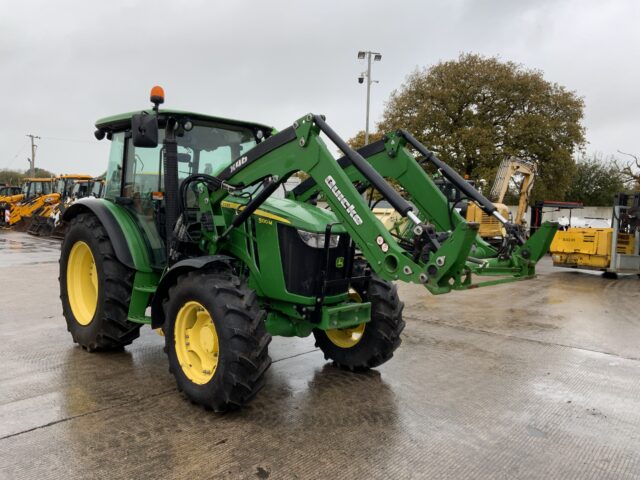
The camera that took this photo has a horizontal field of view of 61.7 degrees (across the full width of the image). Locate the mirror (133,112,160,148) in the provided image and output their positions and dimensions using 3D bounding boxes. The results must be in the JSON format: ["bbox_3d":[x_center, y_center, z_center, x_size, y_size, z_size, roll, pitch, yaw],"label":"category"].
[{"bbox_3d":[-1.642,-1.026,5.046,0.240,0.320,0.100,0,4,-30],"label":"mirror"}]

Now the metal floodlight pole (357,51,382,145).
[{"bbox_3d":[2.008,-3.951,23.270,1.000,8.330,0.400,0,4,-24],"label":"metal floodlight pole"}]

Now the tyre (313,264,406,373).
[{"bbox_3d":[0.360,0.760,5.581,0.360,1.130,1.140,-2,5,-44],"label":"tyre"}]

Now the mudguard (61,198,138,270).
[{"bbox_3d":[-2.406,-0.113,5.783,0.240,0.640,1.530,-2,5,-44],"label":"mudguard"}]

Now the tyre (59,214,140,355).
[{"bbox_3d":[-2.454,0.447,6.019,0.460,1.530,1.540,-2,5,-44],"label":"tyre"}]

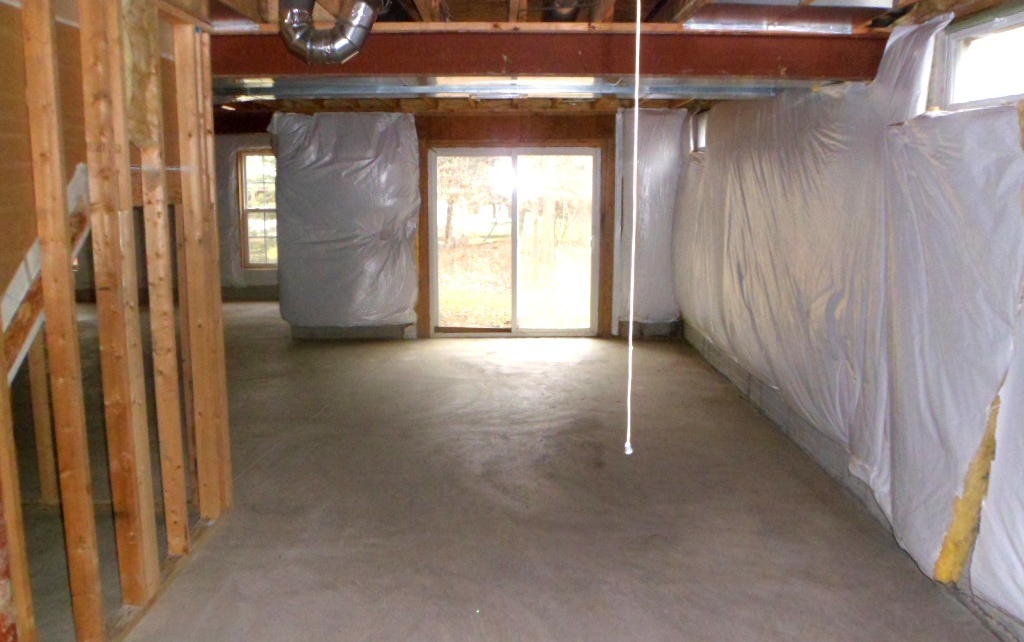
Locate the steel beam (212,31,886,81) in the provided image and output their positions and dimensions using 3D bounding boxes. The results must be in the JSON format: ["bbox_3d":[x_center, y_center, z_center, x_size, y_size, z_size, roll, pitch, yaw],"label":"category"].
[{"bbox_3d":[0.173,-1.236,3.723,3.280,0.195,0.110,0,10,0],"label":"steel beam"}]

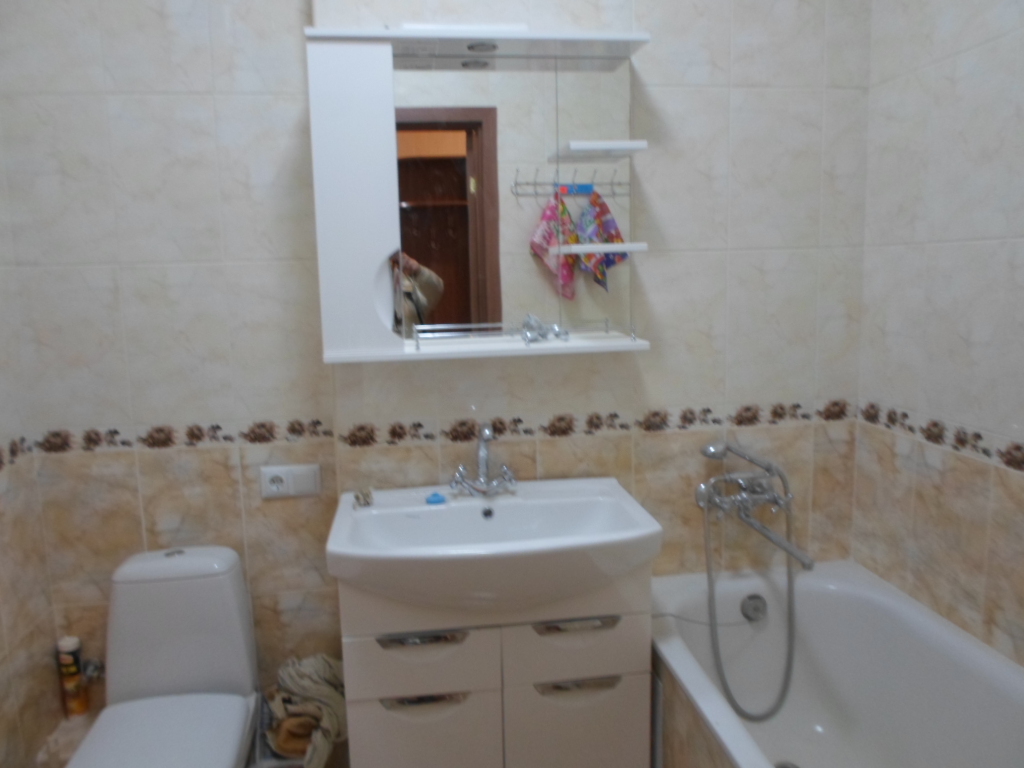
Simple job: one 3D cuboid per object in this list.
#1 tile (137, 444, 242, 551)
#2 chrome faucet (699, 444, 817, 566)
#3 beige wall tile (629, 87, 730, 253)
[{"bbox_3d":[-0.815,0.357,1.902,0.250,0.400,0.010,-2,8,-8],"label":"tile"},{"bbox_3d":[0.624,0.282,1.827,0.241,0.235,0.355,-2,8,-7],"label":"chrome faucet"},{"bbox_3d":[0.429,-0.541,1.869,0.250,0.399,0.010,-2,8,-7],"label":"beige wall tile"}]

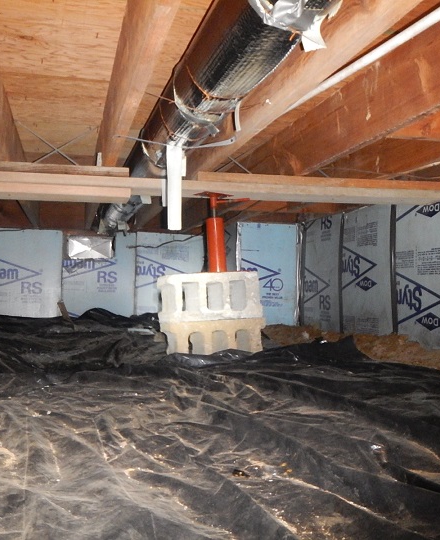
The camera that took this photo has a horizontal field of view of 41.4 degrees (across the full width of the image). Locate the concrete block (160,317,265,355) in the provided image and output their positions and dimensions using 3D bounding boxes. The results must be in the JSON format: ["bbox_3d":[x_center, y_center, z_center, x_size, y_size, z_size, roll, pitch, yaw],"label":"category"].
[{"bbox_3d":[-0.034,0.297,2.445,0.395,0.184,0.193,-1,-2,-17],"label":"concrete block"}]

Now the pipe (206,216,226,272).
[{"bbox_3d":[-0.013,-0.105,2.470,0.075,0.232,0.075,-5,-2,0],"label":"pipe"}]

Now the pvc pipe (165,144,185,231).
[{"bbox_3d":[-0.158,-0.288,2.040,0.050,0.300,0.050,0,-2,0],"label":"pvc pipe"}]

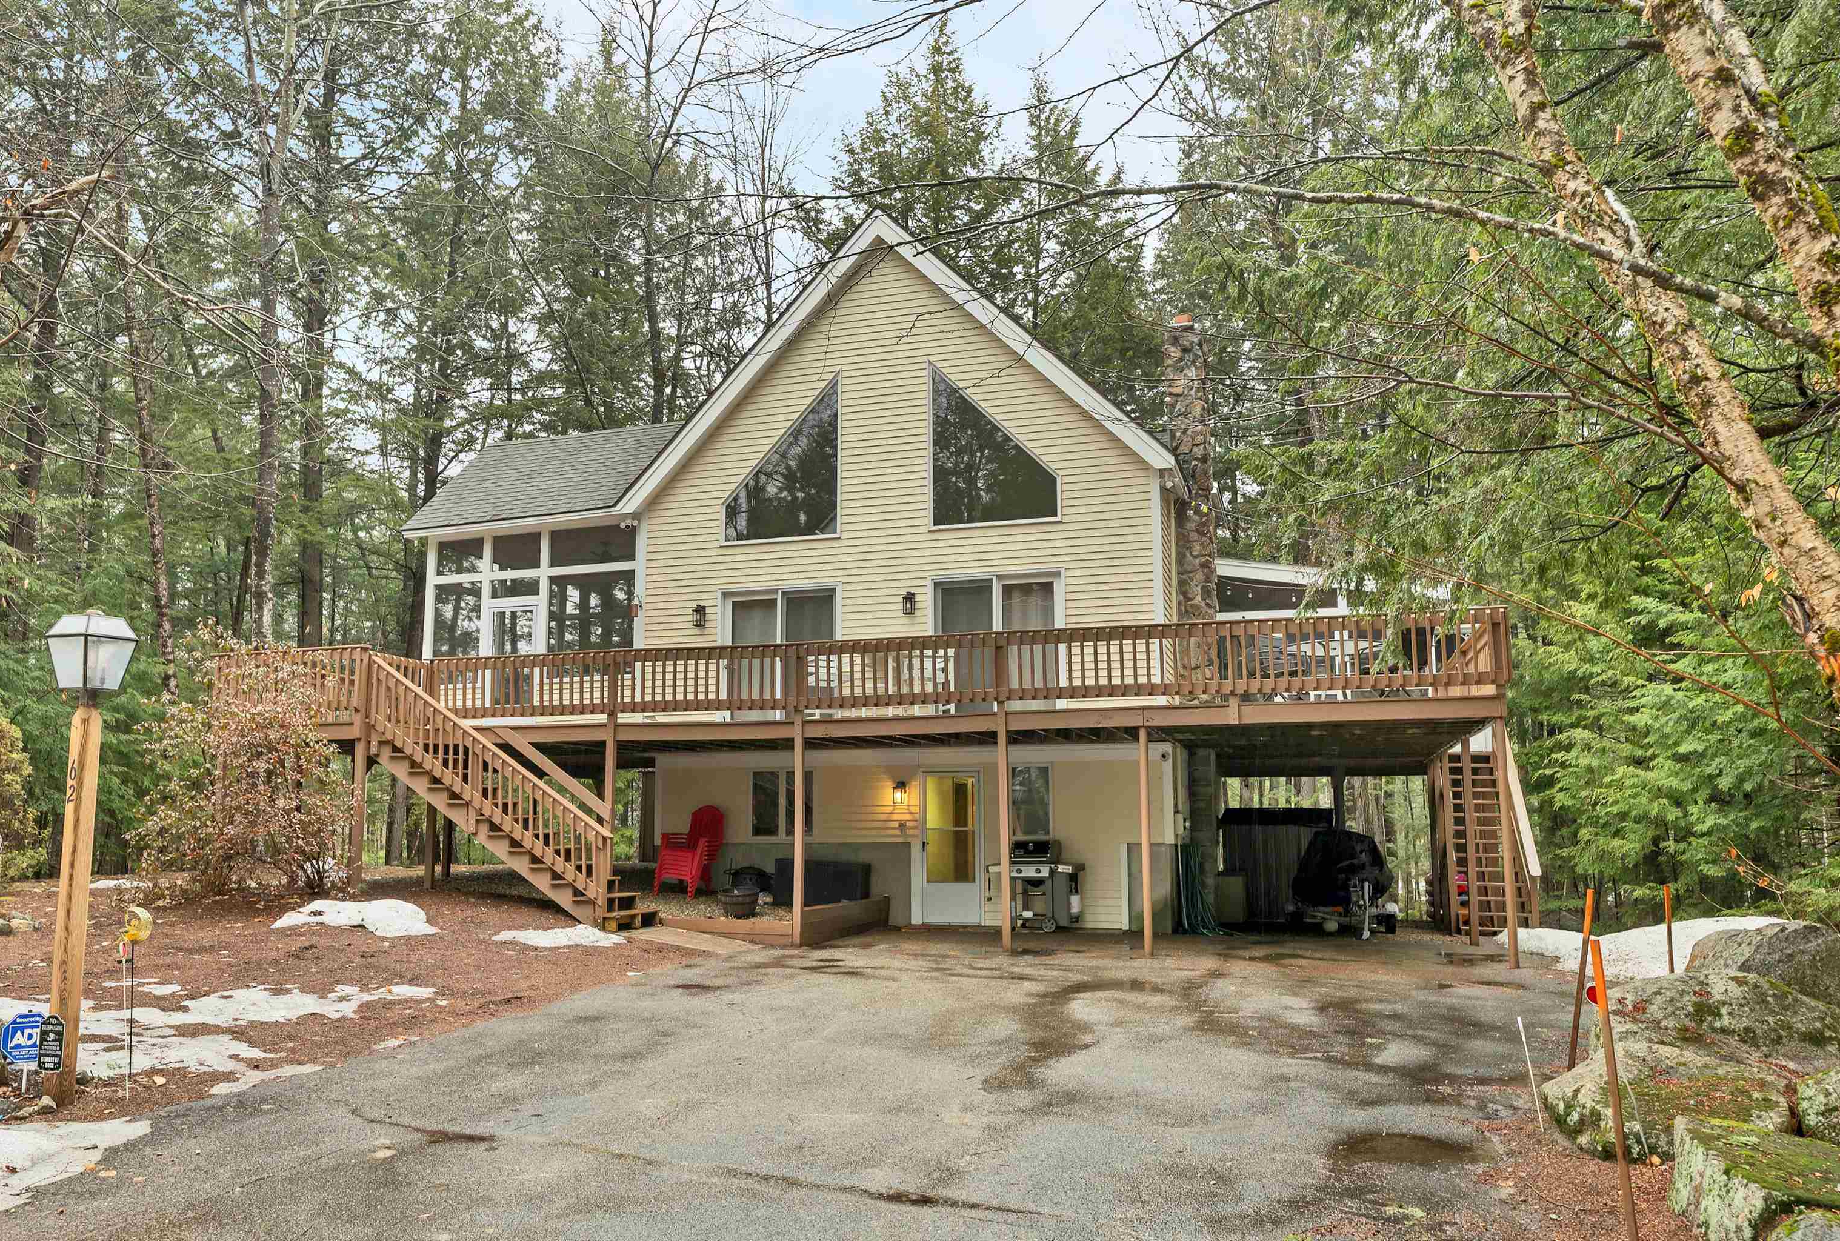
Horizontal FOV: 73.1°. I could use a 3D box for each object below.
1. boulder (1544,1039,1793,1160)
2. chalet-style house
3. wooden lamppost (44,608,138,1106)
[{"bbox_3d":[3.300,2.040,5.420,0.950,0.430,0.850,0,-7,0],"label":"boulder"},{"bbox_3d":[0.148,-0.534,19.714,16.400,9.900,10.200,-3,-8,17],"label":"chalet-style house"},{"bbox_3d":[-4.073,1.112,5.997,0.256,2.350,0.256,-3,-8,20],"label":"wooden lamppost"}]

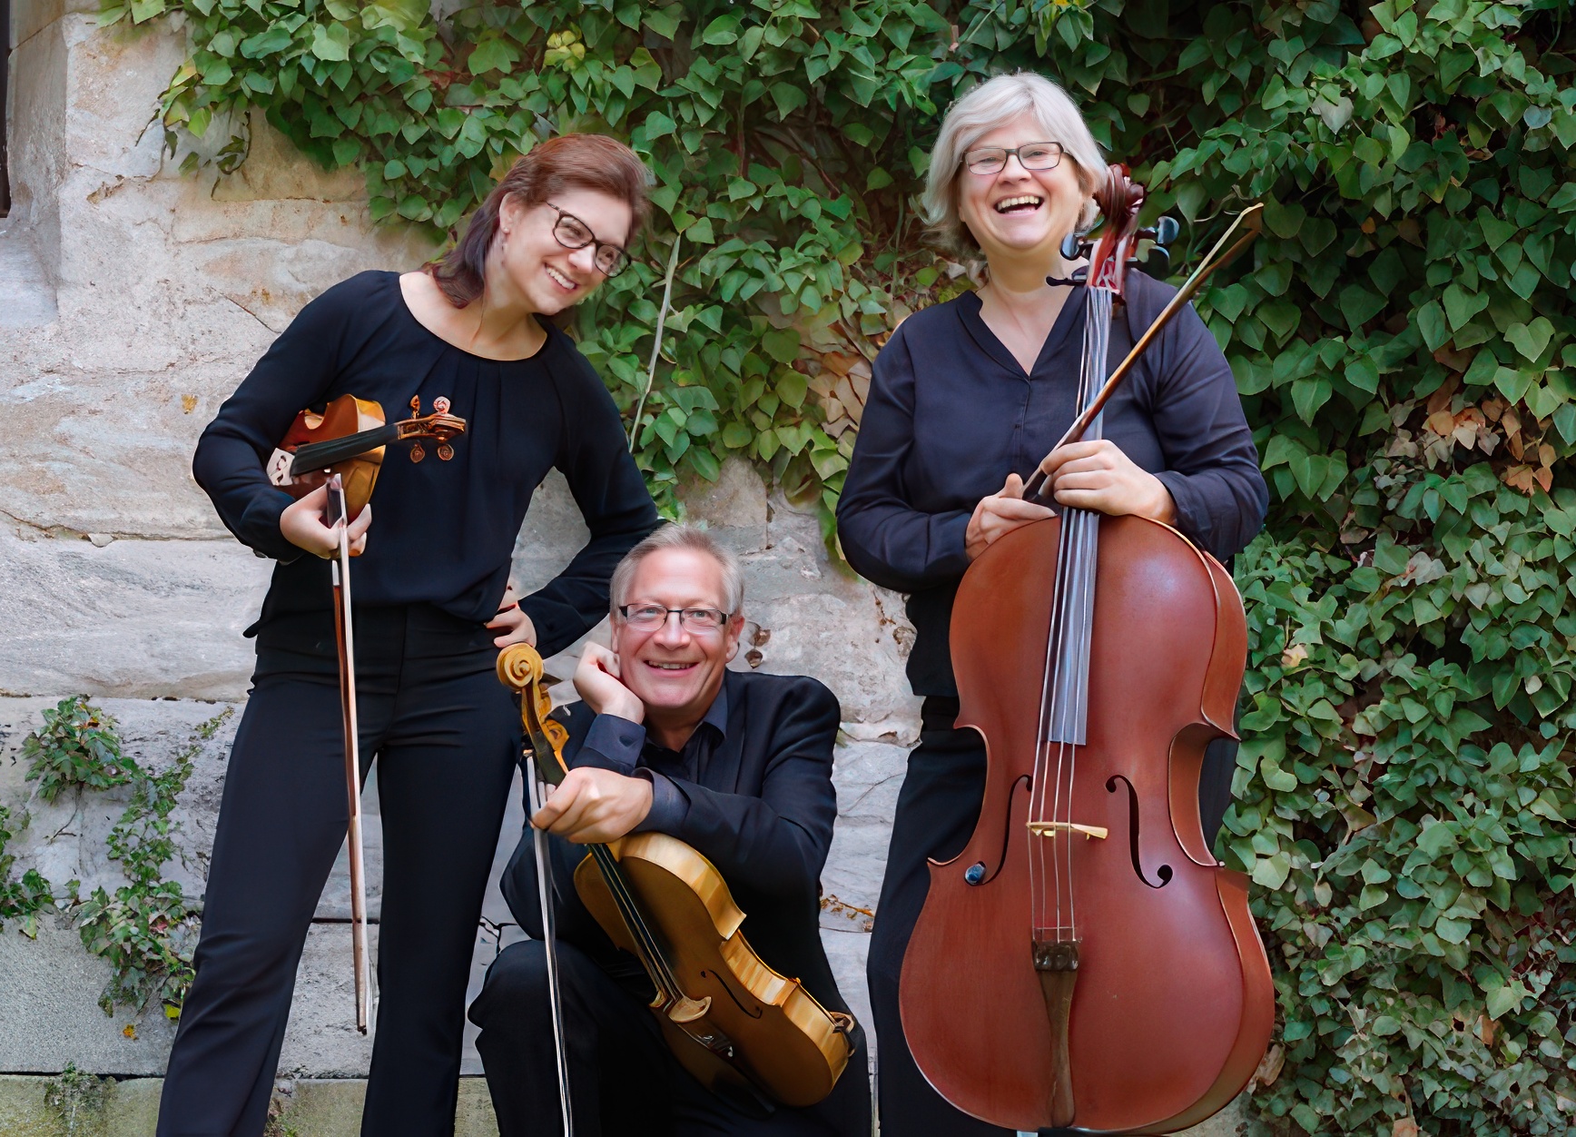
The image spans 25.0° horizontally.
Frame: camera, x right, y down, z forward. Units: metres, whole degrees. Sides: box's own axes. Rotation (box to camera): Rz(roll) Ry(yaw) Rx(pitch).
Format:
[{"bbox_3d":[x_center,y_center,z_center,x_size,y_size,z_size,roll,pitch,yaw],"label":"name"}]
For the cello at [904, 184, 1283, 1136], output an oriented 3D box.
[{"bbox_3d":[0.372,0.095,4.370,0.440,1.260,0.260,-1,-11,23],"label":"cello"}]

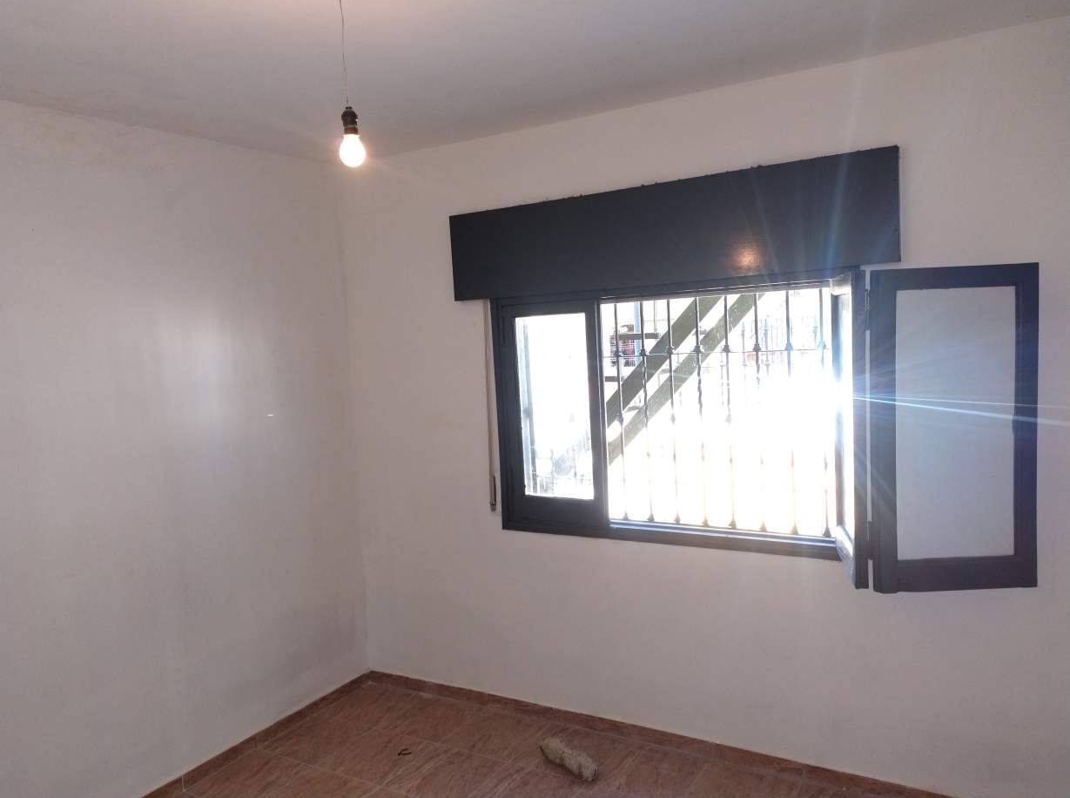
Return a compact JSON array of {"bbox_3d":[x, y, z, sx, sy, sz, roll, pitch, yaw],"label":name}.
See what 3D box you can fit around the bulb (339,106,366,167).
[{"bbox_3d":[-0.412,-0.591,1.740,0.060,0.138,0.060,-2,4,0],"label":"bulb"}]

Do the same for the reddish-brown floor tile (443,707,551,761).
[{"bbox_3d":[-0.169,1.423,3.278,0.342,0.010,0.342,0,4,29],"label":"reddish-brown floor tile"}]

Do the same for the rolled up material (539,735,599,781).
[{"bbox_3d":[0.131,1.384,2.984,0.085,0.082,0.270,-5,5,-39],"label":"rolled up material"}]

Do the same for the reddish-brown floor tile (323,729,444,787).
[{"bbox_3d":[-0.634,1.452,3.142,0.342,0.010,0.342,0,4,29],"label":"reddish-brown floor tile"}]

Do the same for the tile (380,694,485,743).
[{"bbox_3d":[-0.464,1.425,3.444,0.342,0.010,0.342,0,4,29],"label":"tile"}]

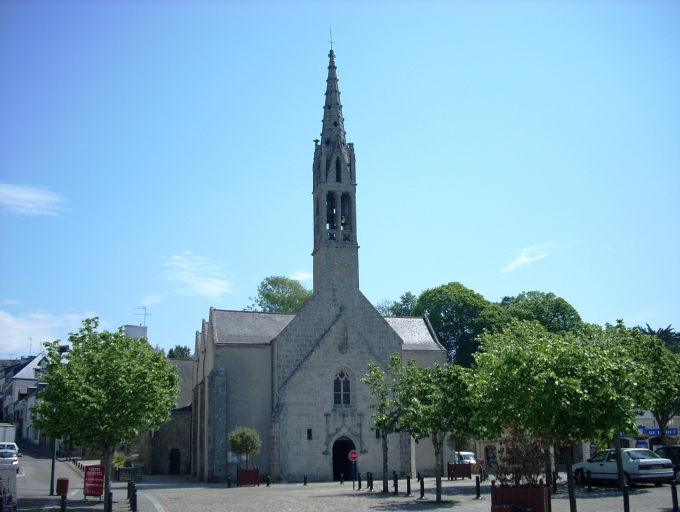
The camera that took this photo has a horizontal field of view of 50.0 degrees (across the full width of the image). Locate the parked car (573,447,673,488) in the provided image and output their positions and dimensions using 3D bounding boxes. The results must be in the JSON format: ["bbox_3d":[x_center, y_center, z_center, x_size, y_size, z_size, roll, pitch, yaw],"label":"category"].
[{"bbox_3d":[10.944,8.273,28.655,1.690,1.410,4.250,3,-16,-18],"label":"parked car"}]

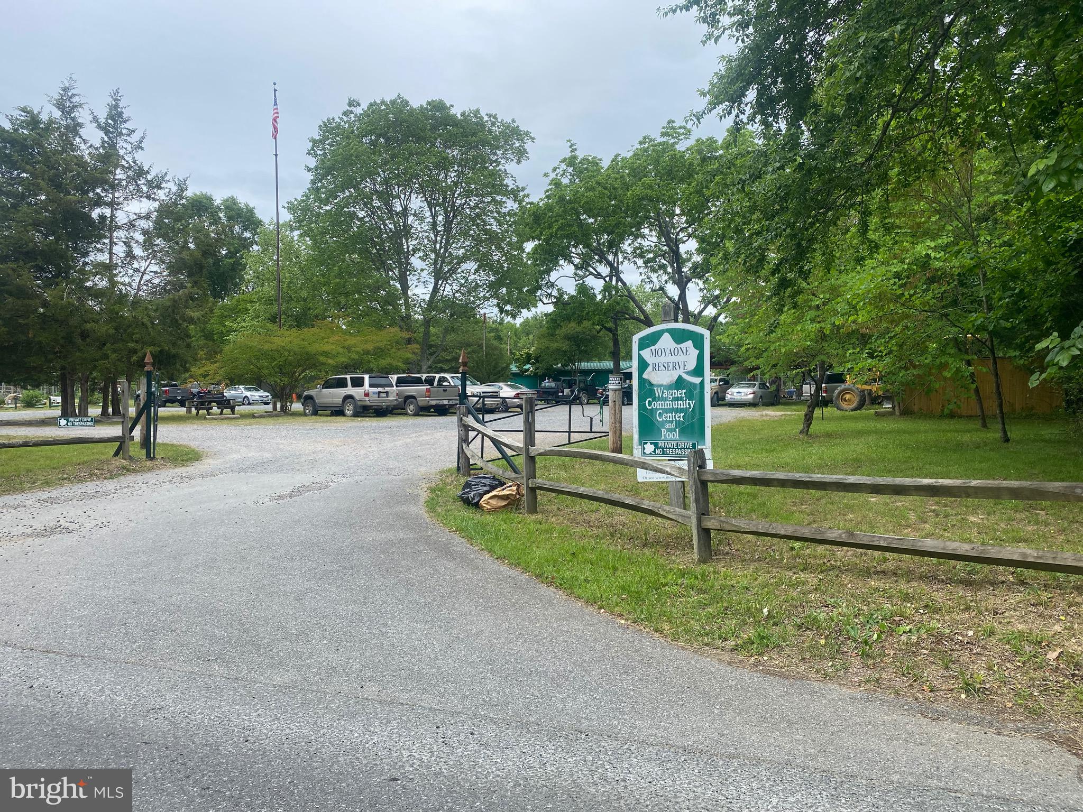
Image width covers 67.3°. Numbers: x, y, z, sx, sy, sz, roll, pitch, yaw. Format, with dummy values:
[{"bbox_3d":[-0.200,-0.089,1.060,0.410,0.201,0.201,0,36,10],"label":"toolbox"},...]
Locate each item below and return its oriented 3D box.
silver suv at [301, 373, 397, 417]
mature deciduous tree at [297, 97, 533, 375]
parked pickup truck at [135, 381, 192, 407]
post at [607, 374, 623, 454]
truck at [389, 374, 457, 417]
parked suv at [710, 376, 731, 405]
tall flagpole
[{"bbox_3d":[-8.154,-0.440,34.273,4.580,1.750,1.780,1,2,37],"label":"silver suv"},{"bbox_3d":[-8.537,-10.516,54.676,16.500,20.900,15.500,0,2,0],"label":"mature deciduous tree"},{"bbox_3d":[-27.304,-0.853,58.571,5.500,1.860,1.930,1,2,42],"label":"parked pickup truck"},{"bbox_3d":[1.463,0.168,16.174,0.270,1.650,0.270,0,2,0],"label":"post"},{"bbox_3d":[-6.434,-0.521,37.771,5.750,1.860,1.970,1,2,40],"label":"truck"},{"bbox_3d":[10.146,-0.932,48.272,1.880,1.790,5.100,1,2,33],"label":"parked suv"},{"bbox_3d":[-13.159,-7.914,40.743,0.180,16.600,0.180,0,2,0],"label":"tall flagpole"}]

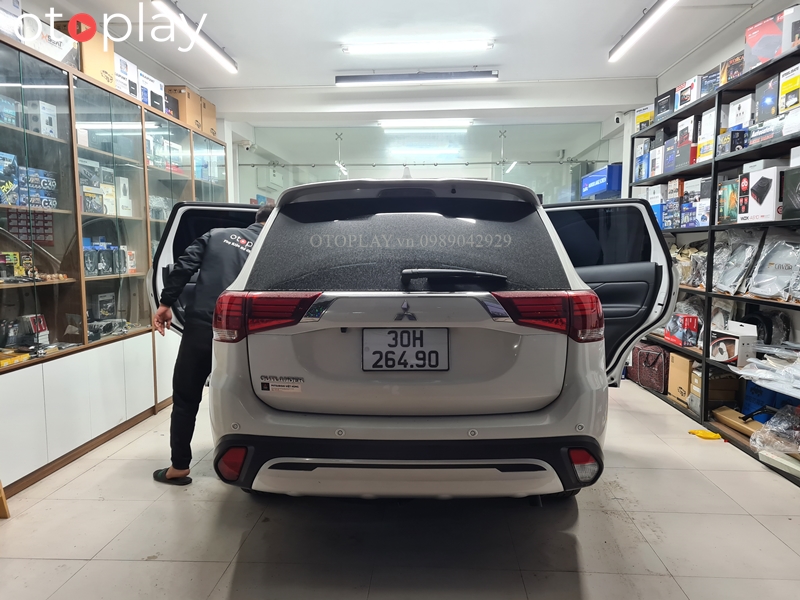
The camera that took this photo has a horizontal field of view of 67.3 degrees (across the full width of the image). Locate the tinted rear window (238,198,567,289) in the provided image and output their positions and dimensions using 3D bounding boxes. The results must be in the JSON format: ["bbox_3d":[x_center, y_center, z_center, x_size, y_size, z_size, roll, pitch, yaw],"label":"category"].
[{"bbox_3d":[0.027,-0.230,2.497,1.300,0.460,0.150,0,-26,3],"label":"tinted rear window"}]

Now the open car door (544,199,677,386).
[{"bbox_3d":[1.197,-0.015,3.770,0.250,1.190,1.050,-4,6,-39],"label":"open car door"}]

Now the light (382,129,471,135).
[{"bbox_3d":[0.366,-2.327,8.300,1.180,0.070,0.080,0,5,3],"label":"light"}]

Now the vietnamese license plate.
[{"bbox_3d":[0.023,0.189,2.290,0.333,0.167,0.020,0,5,2],"label":"vietnamese license plate"}]

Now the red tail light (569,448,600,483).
[{"bbox_3d":[0.715,0.640,2.337,0.125,0.135,0.075,-1,5,-13],"label":"red tail light"}]

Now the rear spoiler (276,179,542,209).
[{"bbox_3d":[0.033,-0.435,2.473,1.100,0.120,0.270,0,5,2],"label":"rear spoiler"}]

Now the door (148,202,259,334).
[{"bbox_3d":[-1.040,-0.010,3.853,0.250,1.190,1.050,4,7,43],"label":"door"}]

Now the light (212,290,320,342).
[{"bbox_3d":[-0.554,0.065,2.441,0.520,0.210,0.300,0,5,6],"label":"light"}]

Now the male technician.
[{"bbox_3d":[-1.012,0.232,3.531,0.700,1.570,0.550,1,5,13],"label":"male technician"}]

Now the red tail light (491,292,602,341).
[{"bbox_3d":[0.609,0.062,2.398,0.520,0.210,0.300,0,5,-1],"label":"red tail light"}]

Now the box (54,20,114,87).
[{"bbox_3d":[-2.114,-1.641,4.048,0.180,0.325,0.395,0,5,3],"label":"box"}]

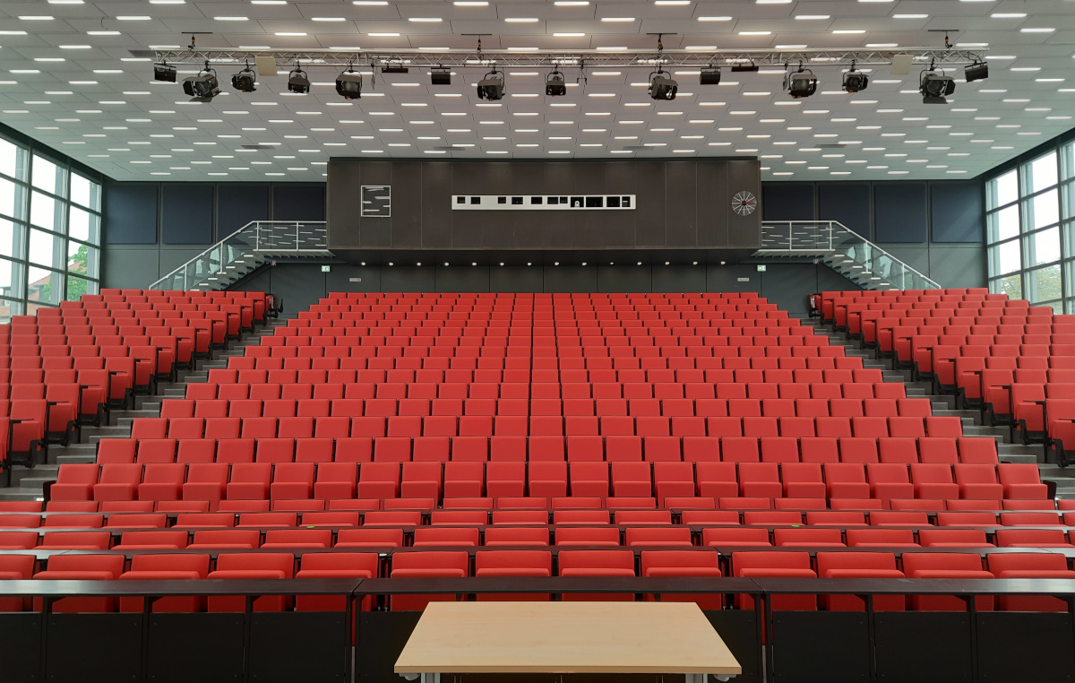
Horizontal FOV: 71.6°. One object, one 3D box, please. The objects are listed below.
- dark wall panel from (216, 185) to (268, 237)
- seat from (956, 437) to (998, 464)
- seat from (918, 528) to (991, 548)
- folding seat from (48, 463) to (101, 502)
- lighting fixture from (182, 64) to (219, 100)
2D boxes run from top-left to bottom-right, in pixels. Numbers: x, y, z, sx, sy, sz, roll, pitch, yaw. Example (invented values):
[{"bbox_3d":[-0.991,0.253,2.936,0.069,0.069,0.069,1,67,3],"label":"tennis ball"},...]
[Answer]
[{"bbox_3d":[-9.725,-4.179,24.693,1.680,1.930,0.100,0,-4,0],"label":"dark wall panel"},{"bbox_3d":[6.500,1.772,10.942,0.525,0.700,0.330,0,-4,4],"label":"seat"},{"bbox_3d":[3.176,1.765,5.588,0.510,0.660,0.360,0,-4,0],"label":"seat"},{"bbox_3d":[-6.203,2.003,9.962,0.525,0.700,0.330,0,-4,-4],"label":"folding seat"},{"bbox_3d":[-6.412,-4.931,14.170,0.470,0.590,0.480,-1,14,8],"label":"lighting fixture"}]

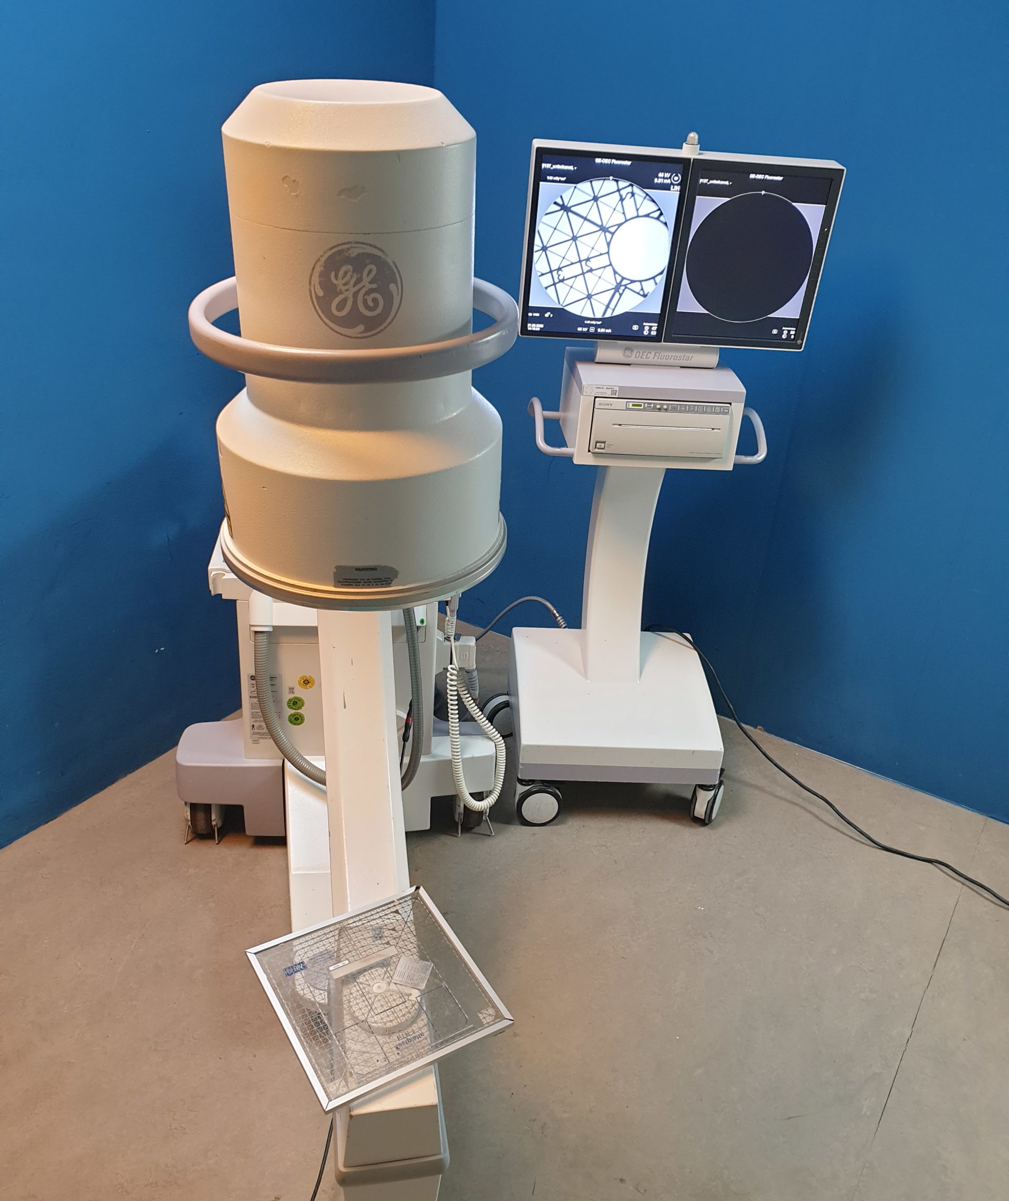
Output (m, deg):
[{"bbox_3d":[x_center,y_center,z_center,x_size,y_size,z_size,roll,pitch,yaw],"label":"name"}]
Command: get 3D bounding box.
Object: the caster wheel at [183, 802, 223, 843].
[{"bbox_3d":[-0.786,0.551,2.653,0.103,0.125,0.112,0,27,-8],"label":"caster wheel"}]

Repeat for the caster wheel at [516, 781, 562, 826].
[{"bbox_3d":[0.090,0.548,2.774,0.127,0.136,0.058,-4,28,-14],"label":"caster wheel"}]

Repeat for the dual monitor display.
[{"bbox_3d":[0.383,-0.791,2.284,0.670,0.405,0.085,2,33,-5],"label":"dual monitor display"}]

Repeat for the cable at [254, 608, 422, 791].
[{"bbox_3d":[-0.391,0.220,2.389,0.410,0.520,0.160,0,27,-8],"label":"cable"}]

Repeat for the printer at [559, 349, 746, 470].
[{"bbox_3d":[0.356,-0.487,2.522,0.380,0.195,0.380,2,27,-4],"label":"printer"}]

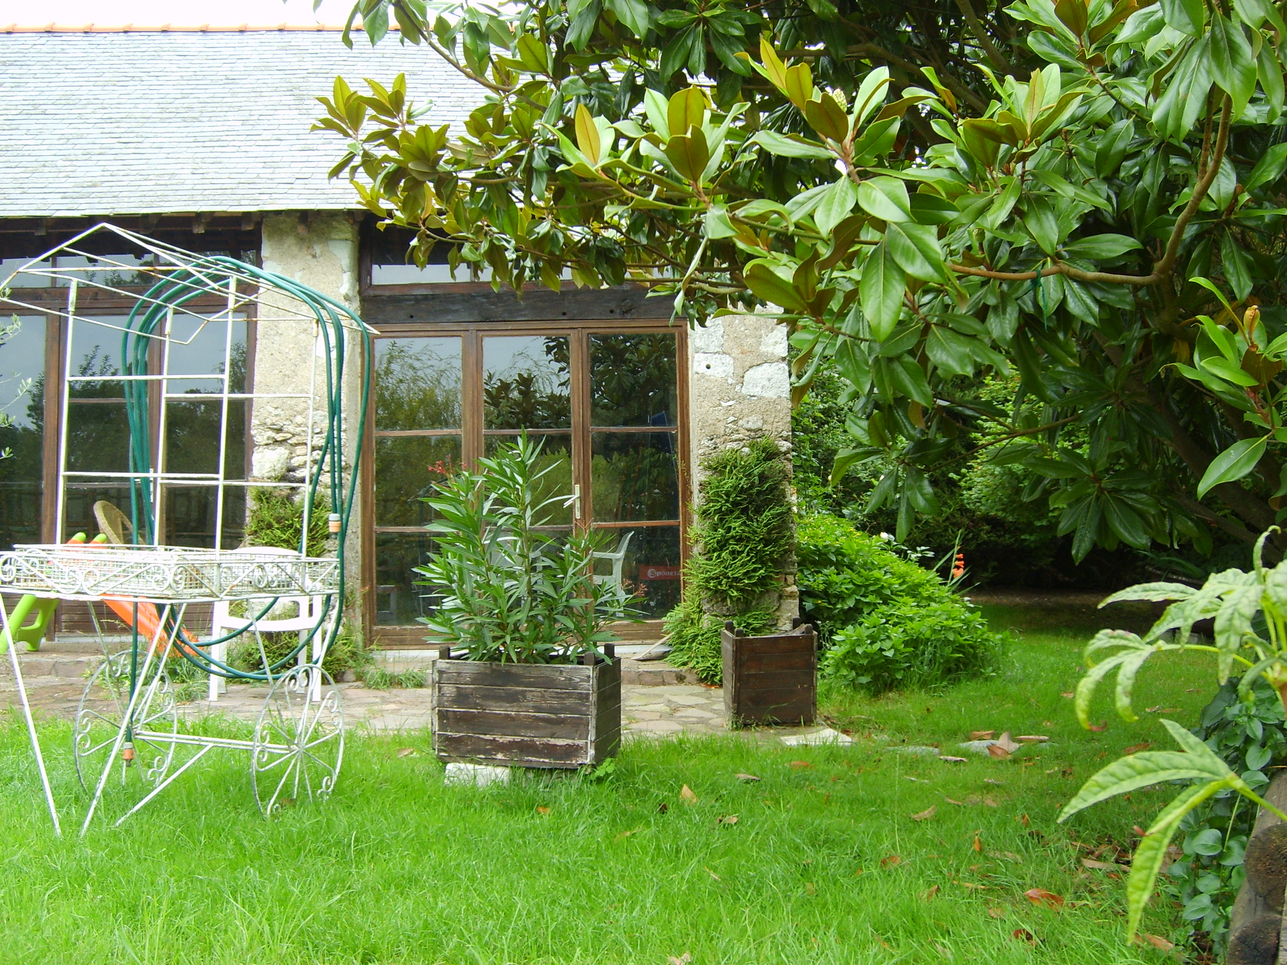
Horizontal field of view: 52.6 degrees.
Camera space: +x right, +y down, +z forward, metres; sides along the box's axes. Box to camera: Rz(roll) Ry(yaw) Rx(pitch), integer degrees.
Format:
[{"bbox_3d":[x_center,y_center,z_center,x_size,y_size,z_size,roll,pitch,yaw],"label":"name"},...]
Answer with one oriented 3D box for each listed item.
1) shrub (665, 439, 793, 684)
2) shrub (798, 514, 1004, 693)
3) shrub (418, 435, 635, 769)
[{"bbox_3d":[0.506,0.473,7.900,0.760,1.470,0.450,-1,-3,-1],"label":"shrub"},{"bbox_3d":[1.567,0.737,8.200,1.250,1.080,1.200,-1,-3,0],"label":"shrub"},{"bbox_3d":[-0.458,0.466,5.250,0.780,1.290,0.600,-2,-3,14],"label":"shrub"}]

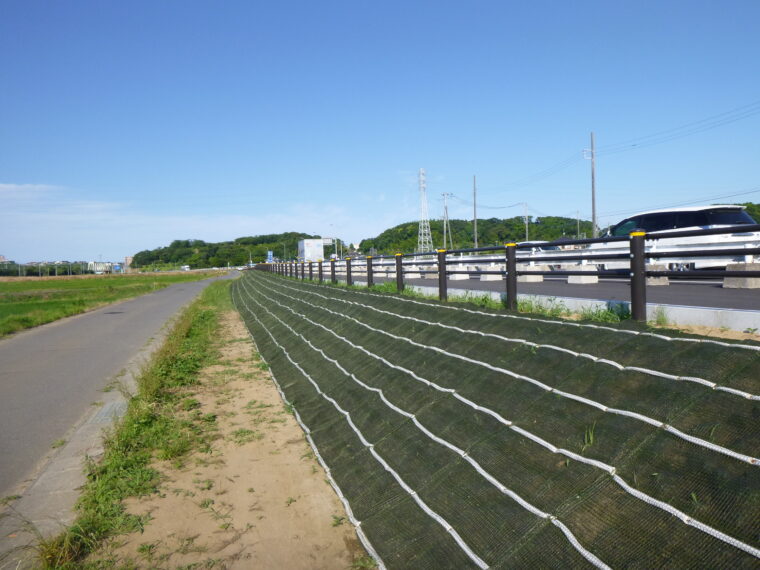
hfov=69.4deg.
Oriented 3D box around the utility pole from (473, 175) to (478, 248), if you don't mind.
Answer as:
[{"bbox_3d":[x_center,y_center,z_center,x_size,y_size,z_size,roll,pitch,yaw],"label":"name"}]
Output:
[{"bbox_3d":[13.292,-9.097,76.000,0.360,12.450,0.360,-1,3,16],"label":"utility pole"}]

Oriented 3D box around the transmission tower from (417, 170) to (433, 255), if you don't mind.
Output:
[{"bbox_3d":[17.793,-27.364,218.000,4.900,37.800,4.900,-3,3,-19],"label":"transmission tower"}]

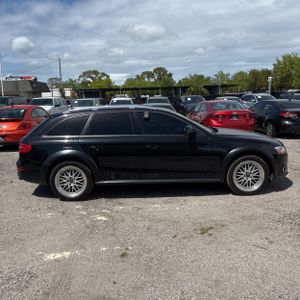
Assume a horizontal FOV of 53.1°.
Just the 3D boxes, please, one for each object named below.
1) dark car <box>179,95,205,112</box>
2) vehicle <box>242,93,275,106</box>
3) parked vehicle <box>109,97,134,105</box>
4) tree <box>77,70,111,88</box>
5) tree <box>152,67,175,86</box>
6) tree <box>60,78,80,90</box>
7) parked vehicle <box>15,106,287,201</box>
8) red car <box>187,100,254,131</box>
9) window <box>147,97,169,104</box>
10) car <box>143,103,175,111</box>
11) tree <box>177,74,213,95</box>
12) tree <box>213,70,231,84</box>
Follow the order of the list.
[{"bbox_3d":[2.933,-2.843,20.626,1.900,1.750,4.750,-1,10,0],"label":"dark car"},{"bbox_3d":[8.055,-3.261,22.098,1.850,1.720,4.600,-1,10,0],"label":"vehicle"},{"bbox_3d":[-1.798,-2.479,19.150,1.820,1.620,4.500,-1,10,0],"label":"parked vehicle"},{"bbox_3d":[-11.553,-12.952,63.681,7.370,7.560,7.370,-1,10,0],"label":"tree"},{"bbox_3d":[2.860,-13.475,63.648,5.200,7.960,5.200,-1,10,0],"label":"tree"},{"bbox_3d":[-12.970,-9.004,49.136,3.500,5.200,3.500,-4,10,-14],"label":"tree"},{"bbox_3d":[0.063,-0.102,5.535,4.720,1.480,1.860,-2,10,-2],"label":"parked vehicle"},{"bbox_3d":[2.935,-1.493,13.501,1.840,1.450,4.850,-2,10,-1],"label":"red car"},{"bbox_3d":[0.561,-3.294,20.541,1.400,0.540,0.450,-1,10,0],"label":"window"},{"bbox_3d":[0.338,-1.348,13.160,1.830,1.400,4.700,-1,10,0],"label":"car"},{"bbox_3d":[7.282,-9.158,47.164,5.700,5.200,5.200,0,10,9],"label":"tree"},{"bbox_3d":[11.213,-9.523,47.111,2.880,5.420,2.880,-1,10,0],"label":"tree"}]

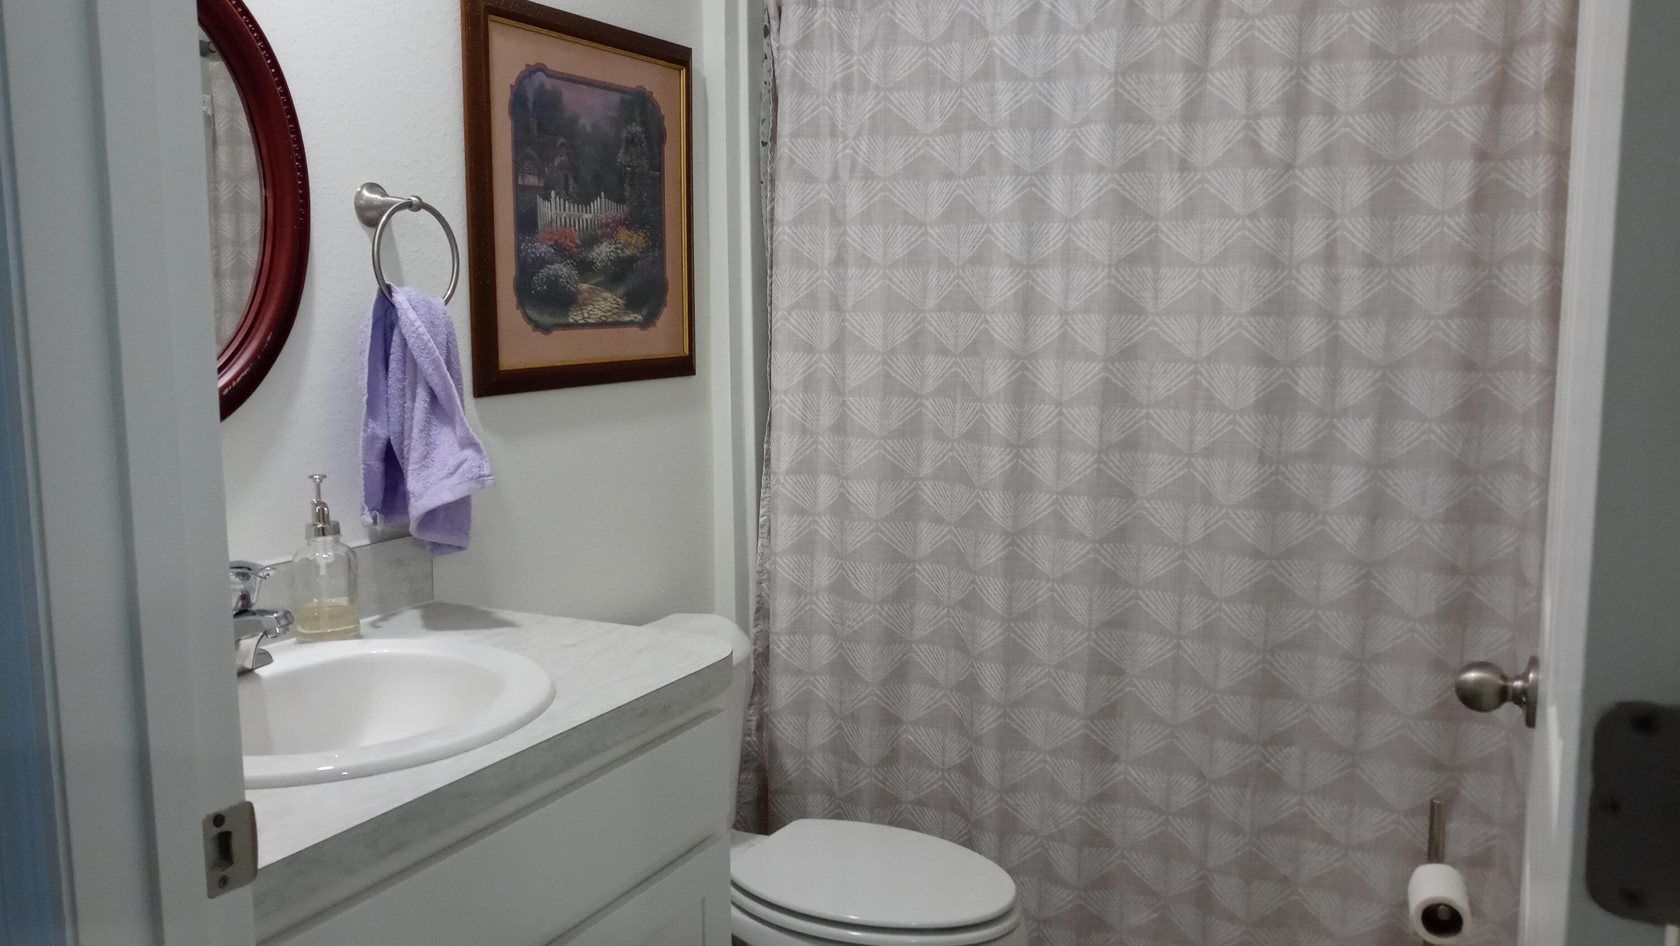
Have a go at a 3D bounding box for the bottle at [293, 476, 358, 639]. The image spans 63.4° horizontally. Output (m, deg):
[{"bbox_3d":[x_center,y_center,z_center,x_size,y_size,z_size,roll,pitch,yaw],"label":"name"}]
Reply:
[{"bbox_3d":[-0.658,0.110,1.740,0.079,0.218,0.079,-6,10,-40],"label":"bottle"}]

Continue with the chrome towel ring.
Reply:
[{"bbox_3d":[-0.601,-0.303,1.853,0.085,0.187,0.163,4,8,26],"label":"chrome towel ring"}]

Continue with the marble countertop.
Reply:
[{"bbox_3d":[-0.559,0.277,1.468,0.554,0.044,0.930,4,8,26],"label":"marble countertop"}]

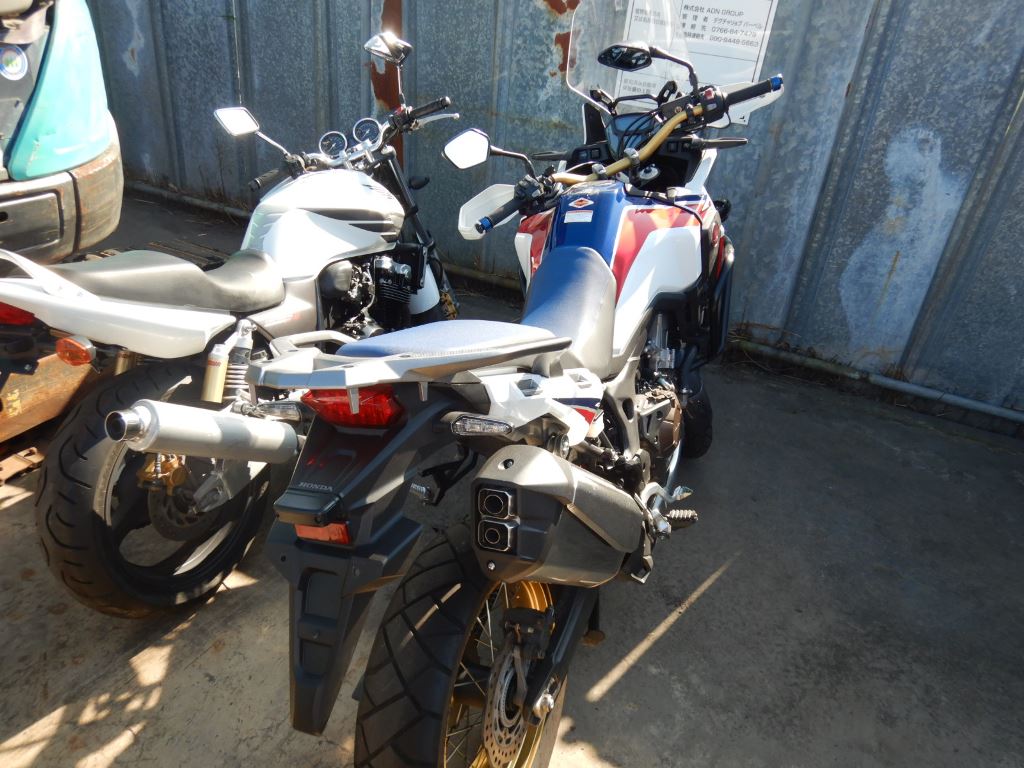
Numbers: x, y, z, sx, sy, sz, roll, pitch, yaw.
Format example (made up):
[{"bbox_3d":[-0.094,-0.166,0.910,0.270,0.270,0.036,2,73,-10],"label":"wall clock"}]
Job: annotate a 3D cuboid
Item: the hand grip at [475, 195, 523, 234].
[{"bbox_3d":[-0.029,-0.424,1.786,0.150,0.037,0.037,-34,19,-17],"label":"hand grip"}]

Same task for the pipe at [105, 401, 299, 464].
[{"bbox_3d":[-0.681,0.123,1.637,0.108,0.108,0.525,18,-2,23],"label":"pipe"}]

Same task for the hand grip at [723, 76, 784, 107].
[{"bbox_3d":[0.628,-0.766,1.847,0.142,0.036,0.036,-14,20,16],"label":"hand grip"}]

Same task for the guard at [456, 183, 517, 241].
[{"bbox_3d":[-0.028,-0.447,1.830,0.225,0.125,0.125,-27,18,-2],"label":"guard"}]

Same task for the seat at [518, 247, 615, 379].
[{"bbox_3d":[0.092,-0.146,1.535,0.275,0.190,0.440,3,24,24],"label":"seat"}]

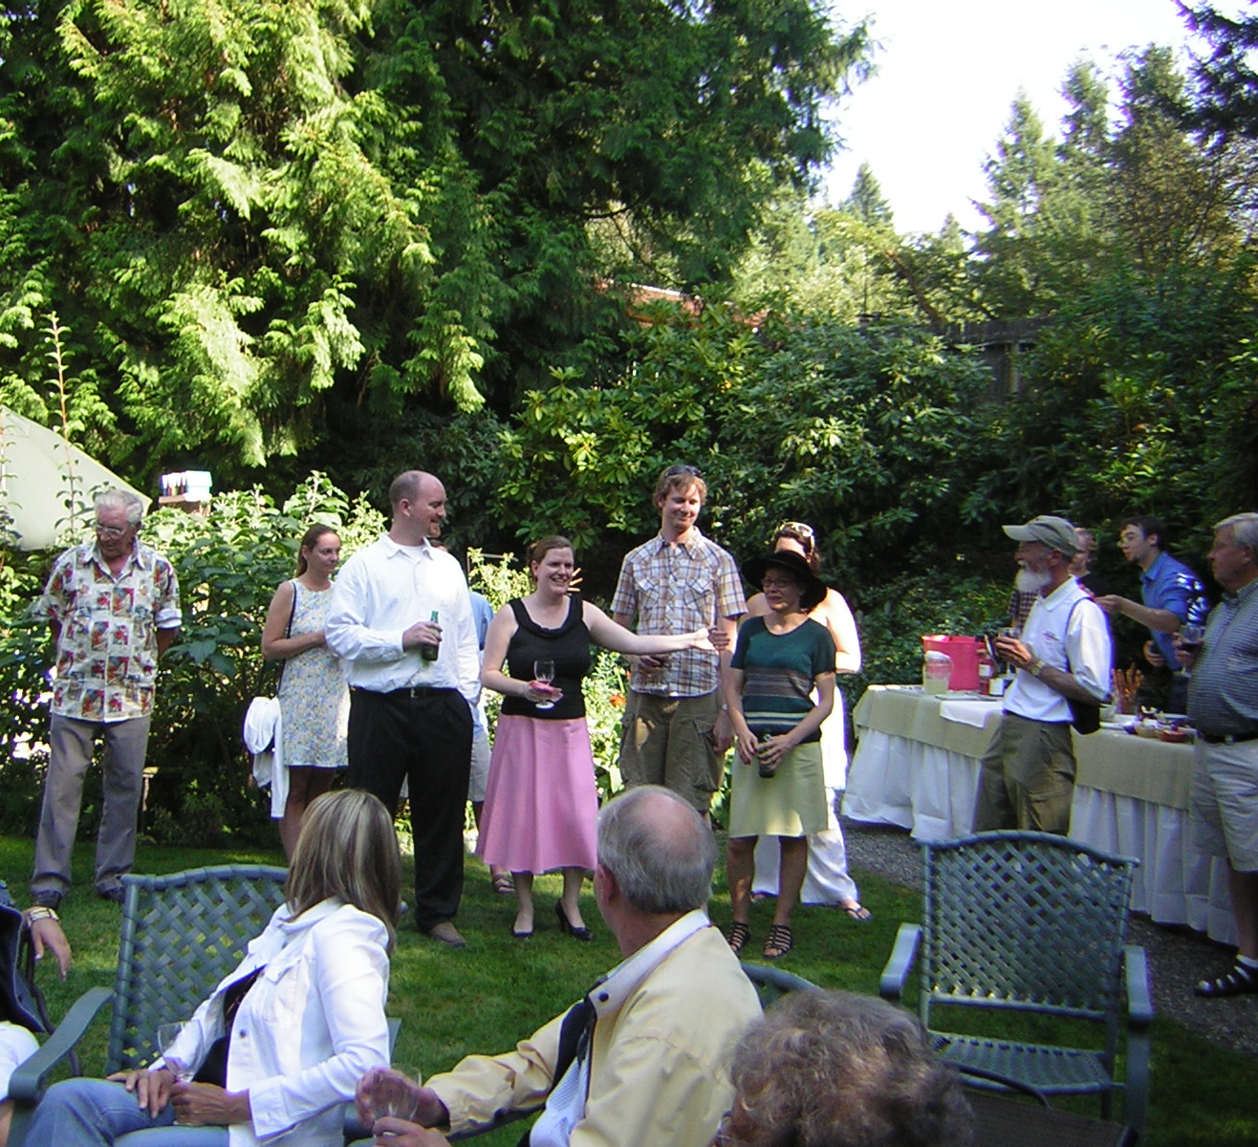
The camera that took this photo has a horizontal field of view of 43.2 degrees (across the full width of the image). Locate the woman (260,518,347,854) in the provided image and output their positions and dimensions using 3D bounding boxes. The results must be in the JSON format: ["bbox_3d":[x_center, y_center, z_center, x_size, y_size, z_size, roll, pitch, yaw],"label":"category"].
[{"bbox_3d":[-1.457,0.587,7.250,0.460,1.610,0.360,1,1,-33],"label":"woman"}]

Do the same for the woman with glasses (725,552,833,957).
[{"bbox_3d":[0.594,0.690,6.220,0.450,1.560,0.360,2,1,20],"label":"woman with glasses"}]

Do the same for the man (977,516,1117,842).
[{"bbox_3d":[1.684,0.644,6.450,0.500,1.750,0.530,0,3,-31],"label":"man"}]

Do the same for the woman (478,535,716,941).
[{"bbox_3d":[-0.147,0.637,6.620,0.950,1.650,0.500,1,3,-14],"label":"woman"}]

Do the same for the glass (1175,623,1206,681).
[{"bbox_3d":[2.045,0.288,5.790,0.090,0.210,0.090,5,1,0],"label":"glass"}]

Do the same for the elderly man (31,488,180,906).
[{"bbox_3d":[-2.263,0.519,6.870,0.620,1.750,0.430,1,3,-19],"label":"elderly man"}]

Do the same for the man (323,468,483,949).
[{"bbox_3d":[-0.904,0.520,6.420,0.620,1.860,0.450,1,3,-22],"label":"man"}]

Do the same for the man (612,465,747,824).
[{"bbox_3d":[0.211,0.522,6.600,0.570,1.900,0.400,2,3,10],"label":"man"}]

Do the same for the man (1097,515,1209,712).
[{"bbox_3d":[2.550,0.600,7.650,0.620,1.750,0.520,1,1,-22],"label":"man"}]

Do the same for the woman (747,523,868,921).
[{"bbox_3d":[0.787,0.616,7.100,0.560,1.700,0.420,2,3,12],"label":"woman"}]

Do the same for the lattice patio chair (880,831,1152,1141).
[{"bbox_3d":[0.951,1.159,3.921,0.610,0.900,0.630,2,3,16],"label":"lattice patio chair"}]

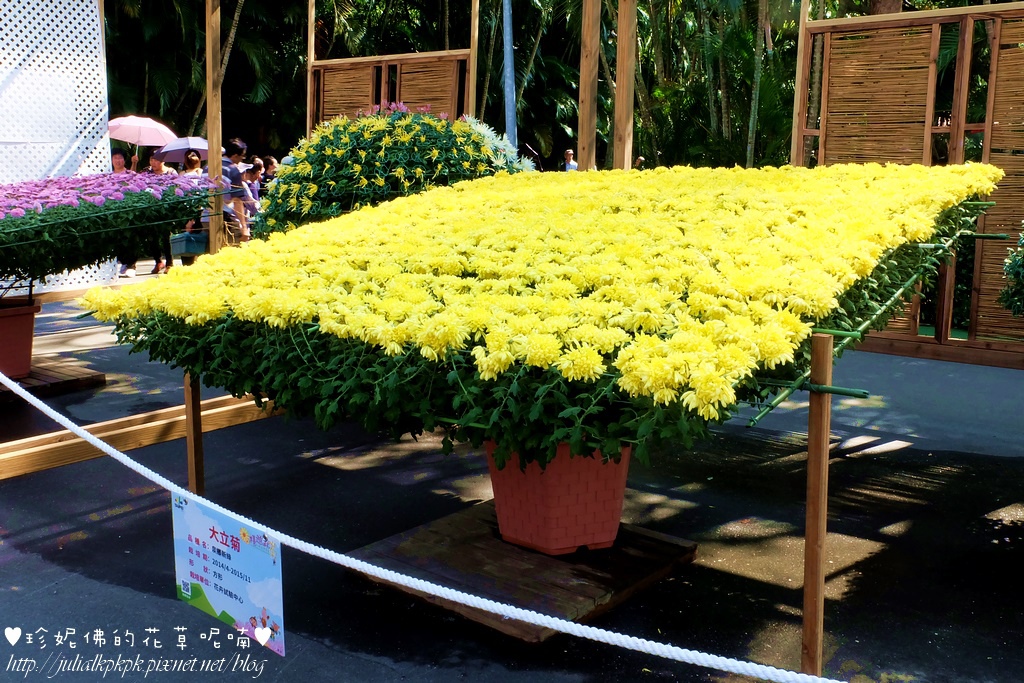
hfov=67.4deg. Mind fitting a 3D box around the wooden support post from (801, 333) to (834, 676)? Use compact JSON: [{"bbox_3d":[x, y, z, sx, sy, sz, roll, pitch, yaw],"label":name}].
[{"bbox_3d":[0.717,0.404,1.806,0.036,0.840,0.036,-9,11,-43],"label":"wooden support post"}]

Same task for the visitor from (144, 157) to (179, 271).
[{"bbox_3d":[-4.273,-1.595,9.350,0.460,1.532,0.340,6,9,30],"label":"visitor"}]

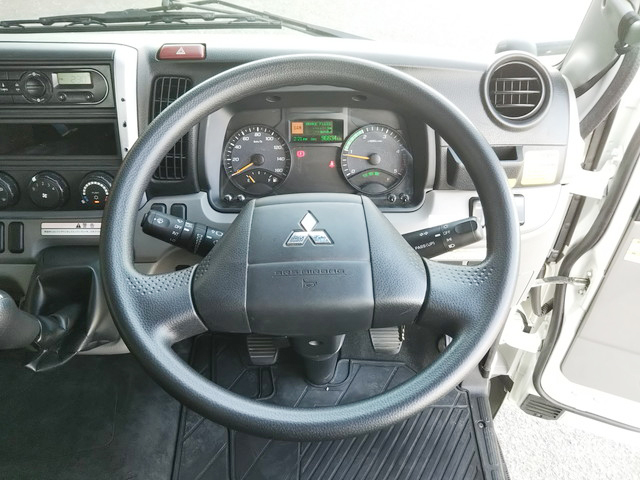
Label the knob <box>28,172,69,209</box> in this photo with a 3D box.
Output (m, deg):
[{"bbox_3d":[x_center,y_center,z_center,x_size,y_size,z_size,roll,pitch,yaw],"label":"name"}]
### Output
[{"bbox_3d":[-0.341,-0.062,0.697,0.045,0.045,0.020,0,16,0],"label":"knob"}]

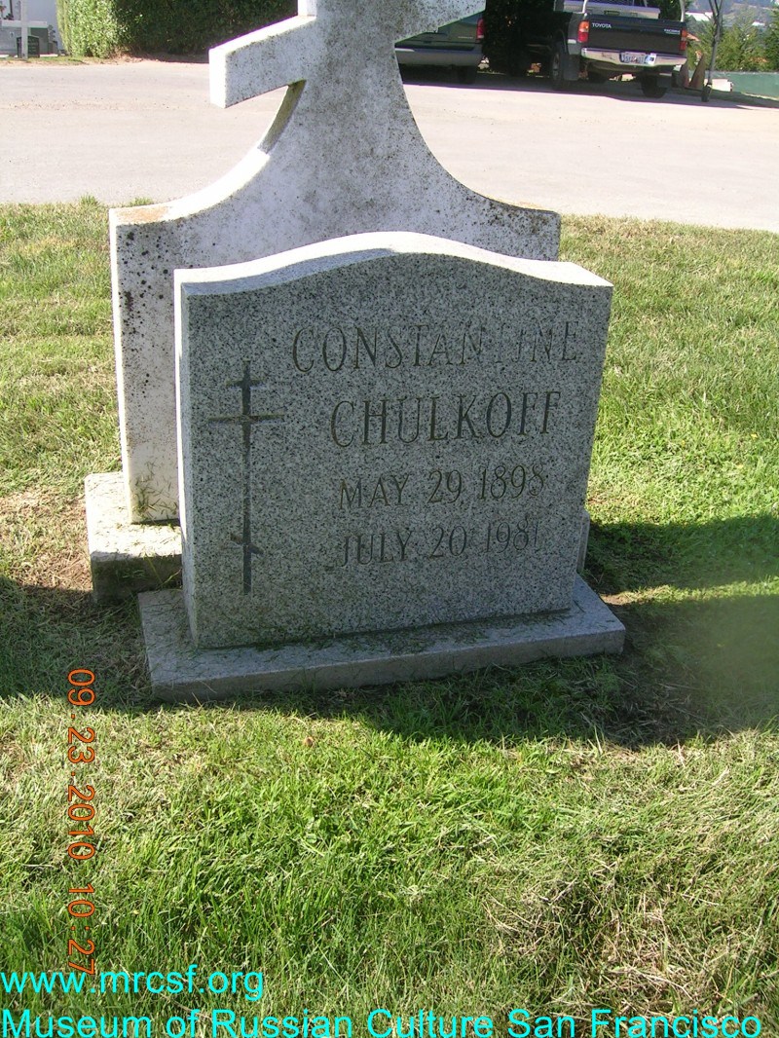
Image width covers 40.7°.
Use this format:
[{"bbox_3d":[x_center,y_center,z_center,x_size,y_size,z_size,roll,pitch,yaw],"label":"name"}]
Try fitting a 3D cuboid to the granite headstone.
[{"bbox_3d":[0.000,-0.095,1.634,0.777,0.655,0.275,-5,27,-16],"label":"granite headstone"}]

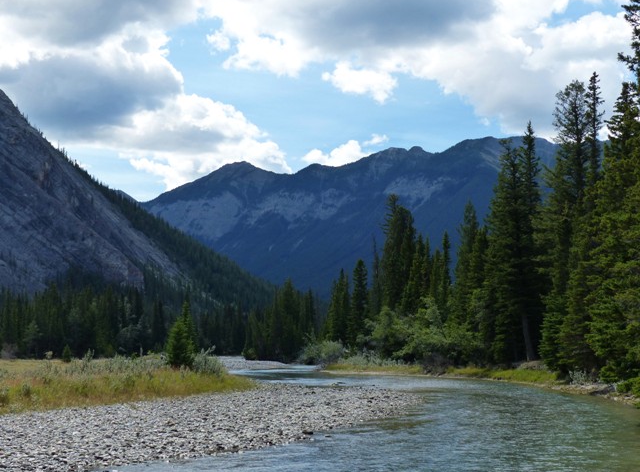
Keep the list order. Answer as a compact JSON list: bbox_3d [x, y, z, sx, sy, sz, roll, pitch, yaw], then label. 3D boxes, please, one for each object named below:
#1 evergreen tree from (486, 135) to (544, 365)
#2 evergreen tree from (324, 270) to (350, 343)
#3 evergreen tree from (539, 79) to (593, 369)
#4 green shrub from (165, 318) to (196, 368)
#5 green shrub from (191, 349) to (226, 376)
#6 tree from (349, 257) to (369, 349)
[{"bbox_3d":[12.232,0.735,64.285,3.850,14.540,3.850,0,-6,0],"label":"evergreen tree"},{"bbox_3d":[1.803,7.608,104.784,2.810,8.120,2.810,0,-6,0],"label":"evergreen tree"},{"bbox_3d":[13.373,-0.775,55.395,3.240,15.960,3.240,0,-6,0],"label":"evergreen tree"},{"bbox_3d":[-7.230,5.594,52.704,1.660,2.630,1.660,0,-6,0],"label":"green shrub"},{"bbox_3d":[-5.285,6.049,48.633,1.630,1.330,1.630,0,-6,0],"label":"green shrub"},{"bbox_3d":[3.780,6.851,99.837,2.060,8.920,2.060,0,-6,0],"label":"tree"}]

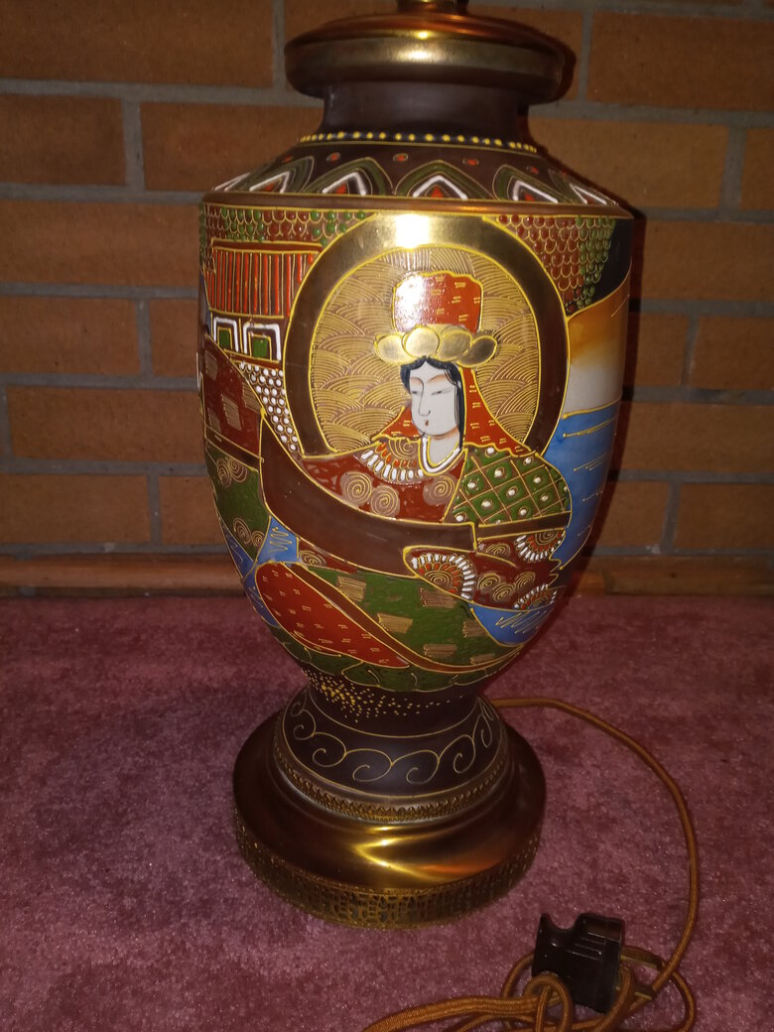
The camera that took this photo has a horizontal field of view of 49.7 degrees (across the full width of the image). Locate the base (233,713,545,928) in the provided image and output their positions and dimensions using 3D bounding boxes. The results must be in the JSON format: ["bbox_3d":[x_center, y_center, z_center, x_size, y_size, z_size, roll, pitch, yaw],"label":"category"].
[{"bbox_3d":[0.001,0.132,0.427,0.156,0.047,0.156,2,19,0],"label":"base"}]

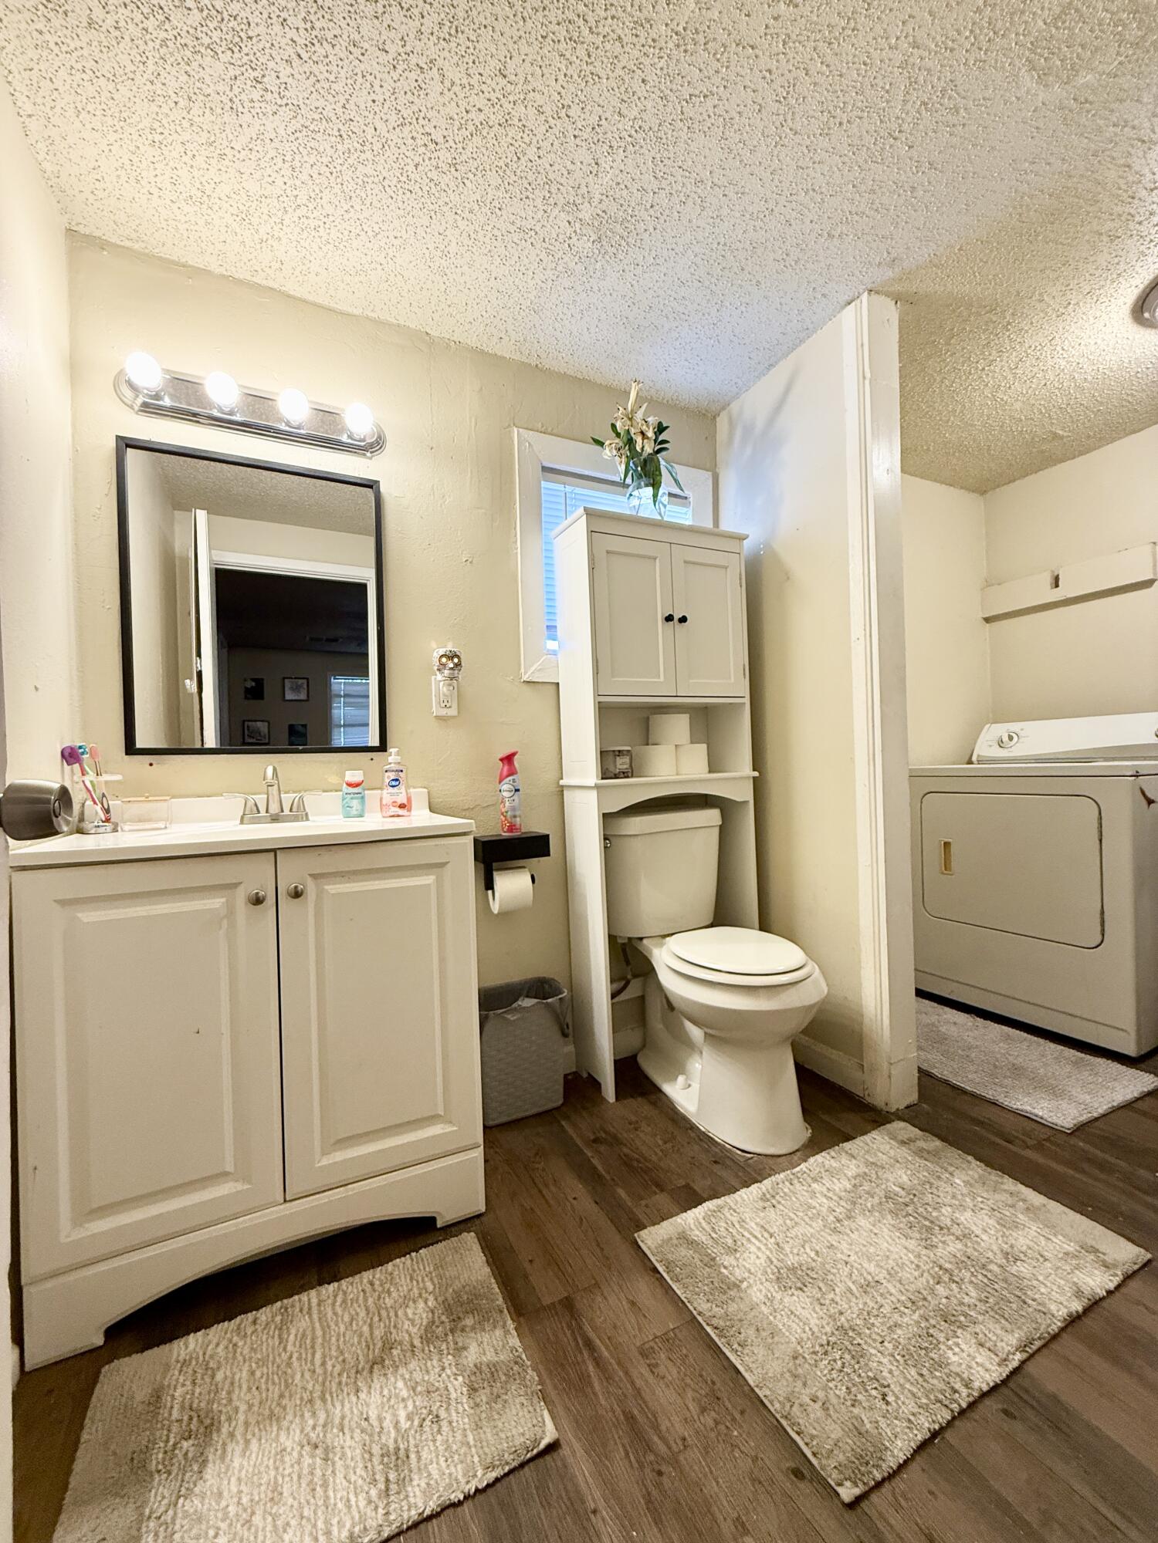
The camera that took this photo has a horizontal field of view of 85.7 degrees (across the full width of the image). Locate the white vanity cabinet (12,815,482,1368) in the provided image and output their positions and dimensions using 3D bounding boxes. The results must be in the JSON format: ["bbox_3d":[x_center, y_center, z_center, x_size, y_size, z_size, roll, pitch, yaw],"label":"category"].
[{"bbox_3d":[-0.665,0.541,1.395,0.778,0.851,0.481,-2,0,-26],"label":"white vanity cabinet"}]

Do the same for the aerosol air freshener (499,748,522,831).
[{"bbox_3d":[-0.204,0.070,1.836,0.061,0.243,0.061,-2,0,0],"label":"aerosol air freshener"}]

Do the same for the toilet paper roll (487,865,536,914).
[{"bbox_3d":[-0.196,0.345,1.827,0.110,0.122,0.122,-2,0,-26],"label":"toilet paper roll"}]

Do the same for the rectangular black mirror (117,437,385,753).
[{"bbox_3d":[-0.806,-0.420,1.597,0.597,0.752,0.023,-2,0,-26],"label":"rectangular black mirror"}]

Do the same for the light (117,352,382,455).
[{"bbox_3d":[-0.798,-0.931,1.571,0.620,0.125,0.138,-2,0,-26],"label":"light"}]

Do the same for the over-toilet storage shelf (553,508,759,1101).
[{"bbox_3d":[0.265,0.092,1.994,0.597,1.693,0.227,-2,0,-26],"label":"over-toilet storage shelf"}]

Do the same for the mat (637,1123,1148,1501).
[{"bbox_3d":[0.597,0.919,1.224,0.819,0.023,0.517,-2,0,-26],"label":"mat"}]

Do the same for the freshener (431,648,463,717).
[{"bbox_3d":[-0.375,-0.255,1.798,0.081,0.188,0.082,-2,0,-26],"label":"freshener"}]

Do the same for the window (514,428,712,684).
[{"bbox_3d":[0.148,-0.676,2.108,0.755,0.785,0.080,-2,0,-26],"label":"window"}]

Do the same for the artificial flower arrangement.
[{"bbox_3d":[0.201,-1.011,2.003,0.310,0.480,0.240,-2,0,-26],"label":"artificial flower arrangement"}]

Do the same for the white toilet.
[{"bbox_3d":[0.380,0.532,1.786,0.442,0.807,0.674,-2,0,-26],"label":"white toilet"}]

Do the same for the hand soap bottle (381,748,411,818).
[{"bbox_3d":[-0.482,0.031,1.639,0.079,0.180,0.053,-2,0,-10],"label":"hand soap bottle"}]

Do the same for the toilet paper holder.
[{"bbox_3d":[-0.198,0.266,1.846,0.210,0.150,0.122,-2,0,-26],"label":"toilet paper holder"}]

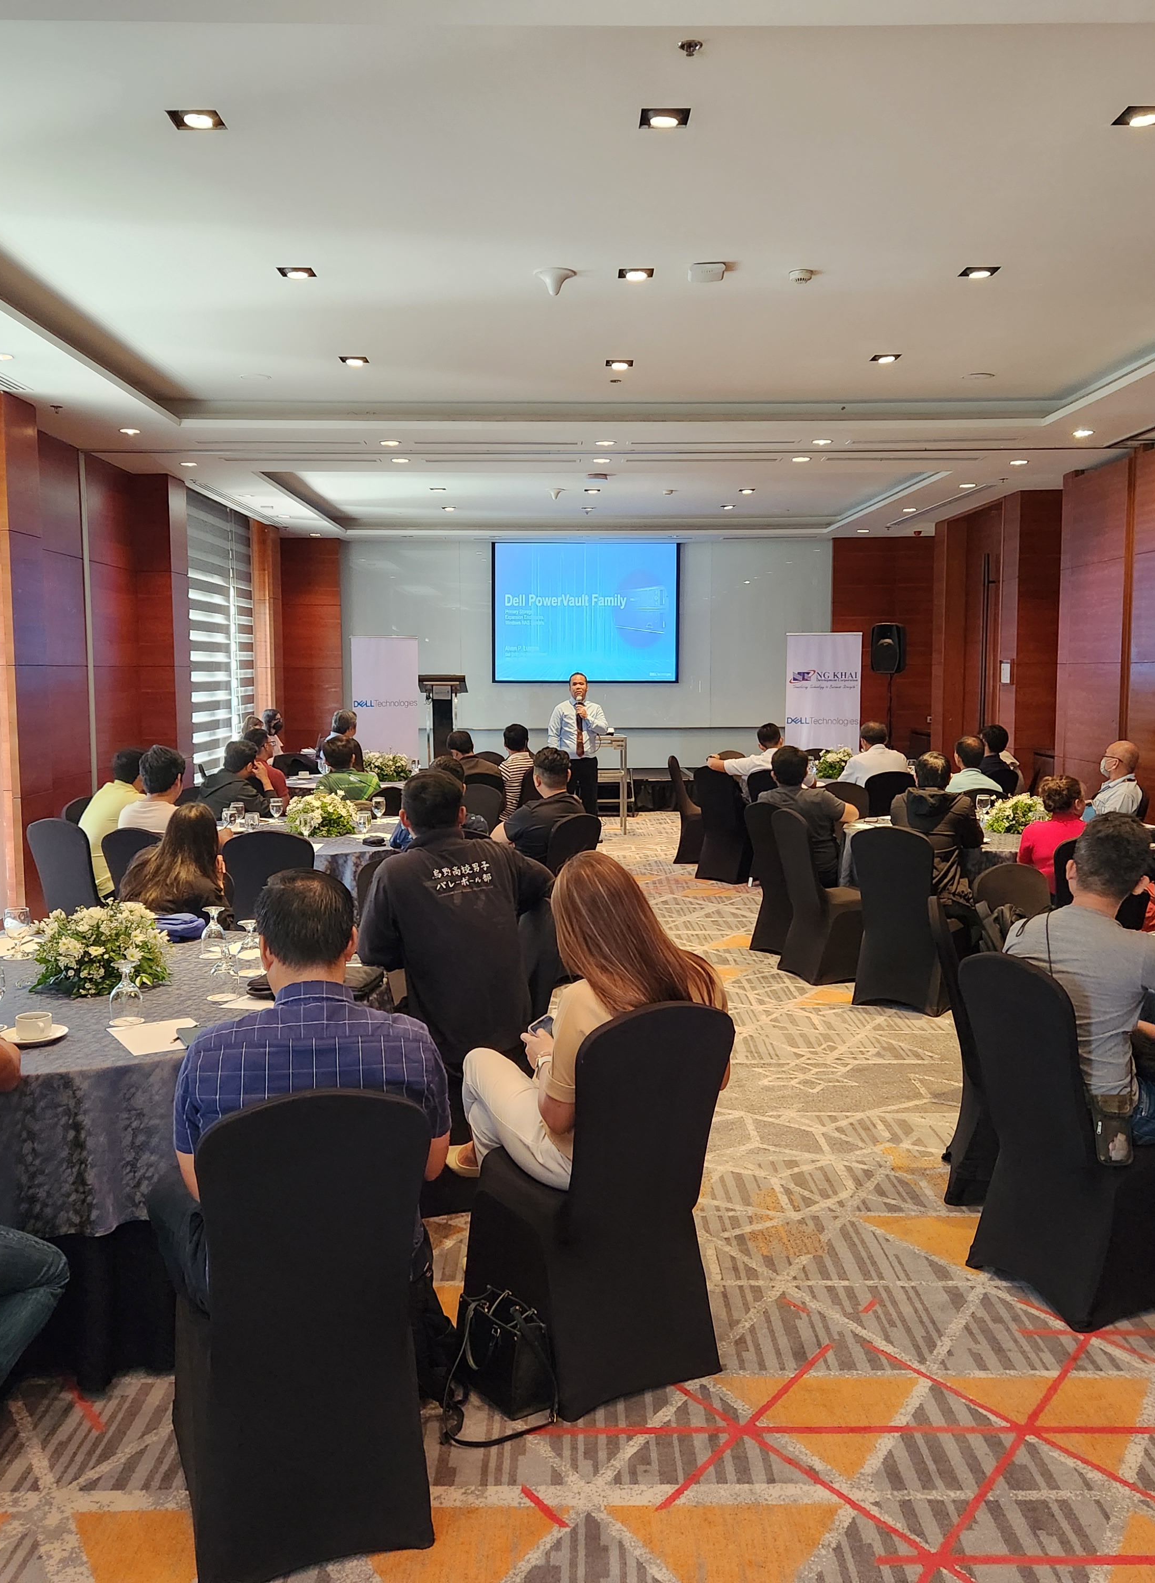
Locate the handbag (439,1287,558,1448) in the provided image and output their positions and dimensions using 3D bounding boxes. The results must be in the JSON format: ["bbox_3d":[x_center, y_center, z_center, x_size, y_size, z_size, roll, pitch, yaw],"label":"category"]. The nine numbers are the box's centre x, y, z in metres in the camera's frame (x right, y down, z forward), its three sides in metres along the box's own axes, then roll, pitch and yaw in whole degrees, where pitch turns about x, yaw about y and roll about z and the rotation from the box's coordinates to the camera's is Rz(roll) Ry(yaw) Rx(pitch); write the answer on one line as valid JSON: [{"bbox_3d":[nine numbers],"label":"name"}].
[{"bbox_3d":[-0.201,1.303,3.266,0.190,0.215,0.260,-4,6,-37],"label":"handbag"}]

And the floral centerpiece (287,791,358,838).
[{"bbox_3d":[-1.416,0.110,7.821,0.400,0.255,0.370,0,5,0],"label":"floral centerpiece"}]

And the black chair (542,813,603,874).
[{"bbox_3d":[-0.219,0.566,7.530,0.580,0.930,0.470,4,6,37],"label":"black chair"}]

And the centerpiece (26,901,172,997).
[{"bbox_3d":[-1.370,0.440,4.075,0.410,0.220,0.380,-2,5,-19],"label":"centerpiece"}]

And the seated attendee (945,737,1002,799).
[{"bbox_3d":[2.540,0.233,9.207,0.520,1.240,0.800,-1,5,-7],"label":"seated attendee"}]

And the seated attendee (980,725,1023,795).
[{"bbox_3d":[2.950,0.130,10.304,0.520,1.250,0.800,-3,6,-27],"label":"seated attendee"}]

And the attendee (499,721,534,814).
[{"bbox_3d":[-0.540,0.091,11.052,0.500,1.250,0.800,-4,6,-37],"label":"attendee"}]

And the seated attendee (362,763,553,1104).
[{"bbox_3d":[-0.416,0.616,4.565,0.620,1.360,0.750,-2,5,-23],"label":"seated attendee"}]

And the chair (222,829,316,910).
[{"bbox_3d":[-1.398,0.628,6.719,0.440,0.930,0.550,0,5,5],"label":"chair"}]

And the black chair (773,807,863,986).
[{"bbox_3d":[1.402,0.550,7.743,0.580,0.925,0.440,-2,5,-21],"label":"black chair"}]

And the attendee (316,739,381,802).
[{"bbox_3d":[-1.529,0.246,9.409,0.520,1.240,0.800,1,5,11],"label":"attendee"}]

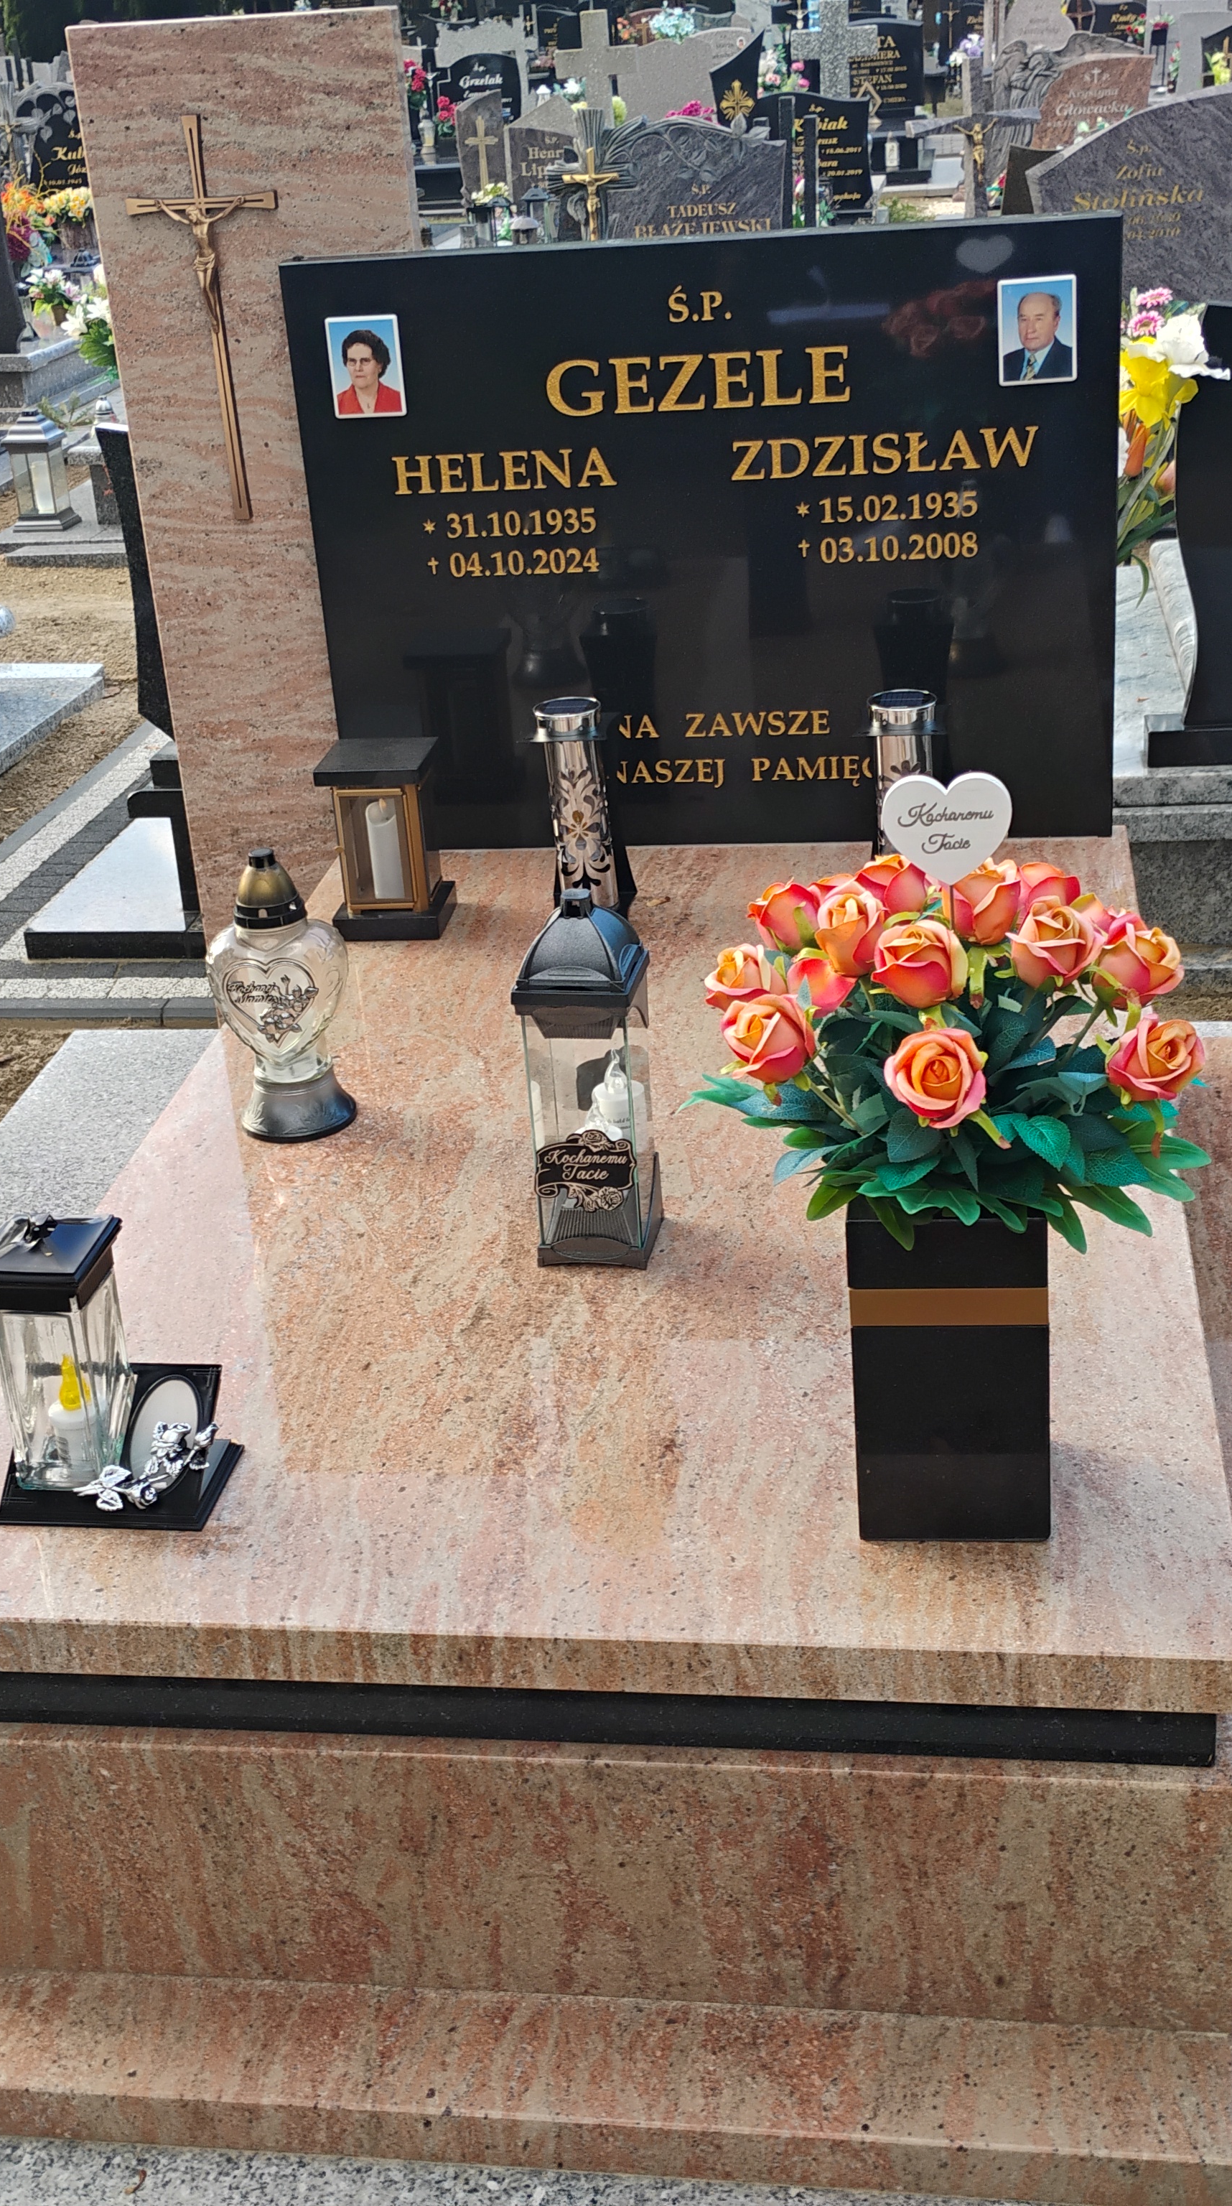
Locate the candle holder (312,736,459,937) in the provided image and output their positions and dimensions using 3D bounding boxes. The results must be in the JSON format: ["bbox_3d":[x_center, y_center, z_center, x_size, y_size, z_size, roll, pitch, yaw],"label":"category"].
[{"bbox_3d":[-0.272,-0.321,2.873,0.133,0.210,0.133,1,26,12],"label":"candle holder"}]

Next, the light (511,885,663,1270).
[{"bbox_3d":[-0.026,-0.027,2.081,0.109,0.338,0.107,0,26,9],"label":"light"}]

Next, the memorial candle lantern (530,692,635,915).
[{"bbox_3d":[-0.044,-0.358,2.869,0.107,0.255,0.107,0,26,9],"label":"memorial candle lantern"}]

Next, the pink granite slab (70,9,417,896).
[{"bbox_3d":[-0.404,-0.686,3.083,0.394,1.318,0.051,0,26,9],"label":"pink granite slab"}]

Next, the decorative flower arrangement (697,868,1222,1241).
[{"bbox_3d":[0.233,-0.042,1.611,0.342,0.250,0.306,0,26,9],"label":"decorative flower arrangement"}]

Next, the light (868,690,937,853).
[{"bbox_3d":[0.352,-0.361,2.887,0.105,0.268,0.105,0,26,9],"label":"light"}]

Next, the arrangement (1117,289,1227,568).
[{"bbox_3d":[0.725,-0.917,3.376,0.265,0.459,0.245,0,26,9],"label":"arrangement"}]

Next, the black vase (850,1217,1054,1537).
[{"bbox_3d":[0.256,0.175,1.796,0.143,0.277,0.143,-1,26,7],"label":"black vase"}]

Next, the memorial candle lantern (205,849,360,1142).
[{"bbox_3d":[-0.351,-0.121,2.486,0.145,0.295,0.130,-2,26,7],"label":"memorial candle lantern"}]

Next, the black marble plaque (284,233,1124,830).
[{"bbox_3d":[0.121,-0.704,3.055,1.025,0.770,0.050,0,26,10],"label":"black marble plaque"}]

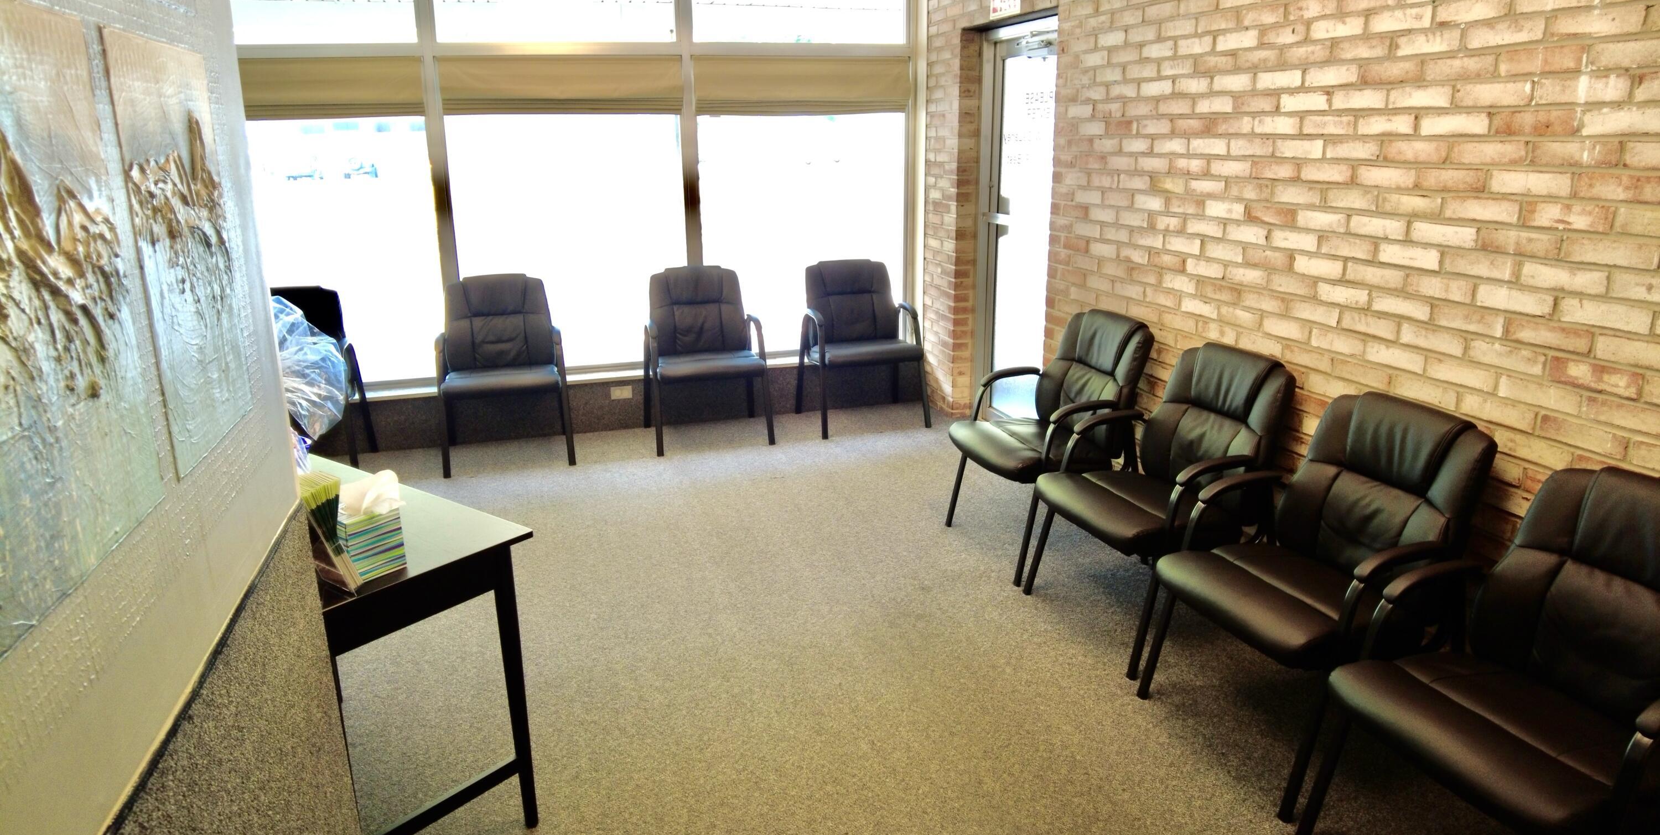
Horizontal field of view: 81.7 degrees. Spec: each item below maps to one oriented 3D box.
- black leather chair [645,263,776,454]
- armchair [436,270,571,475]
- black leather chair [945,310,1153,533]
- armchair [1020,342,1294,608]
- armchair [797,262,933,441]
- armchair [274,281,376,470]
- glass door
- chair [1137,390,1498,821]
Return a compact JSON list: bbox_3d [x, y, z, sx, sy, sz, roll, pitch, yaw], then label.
[{"bbox_3d":[-0.686,-0.336,5.204,0.620,0.910,0.600,-6,18,-14],"label":"black leather chair"},{"bbox_3d":[-1.706,-0.240,4.950,0.635,0.950,0.610,-6,18,-13],"label":"armchair"},{"bbox_3d":[0.850,0.059,3.762,0.620,0.950,0.635,-7,18,-17],"label":"black leather chair"},{"bbox_3d":[1.061,0.241,3.153,0.620,0.950,0.635,-7,18,-18],"label":"armchair"},{"bbox_3d":[0.173,-0.424,5.403,0.620,0.910,0.600,-6,18,-15],"label":"armchair"},{"bbox_3d":[-2.688,-0.139,4.765,0.620,0.910,0.600,-7,18,-16],"label":"armchair"},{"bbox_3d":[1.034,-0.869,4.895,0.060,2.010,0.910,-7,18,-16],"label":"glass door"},{"bbox_3d":[1.266,0.433,2.521,0.610,0.910,0.610,-6,18,-15],"label":"chair"}]

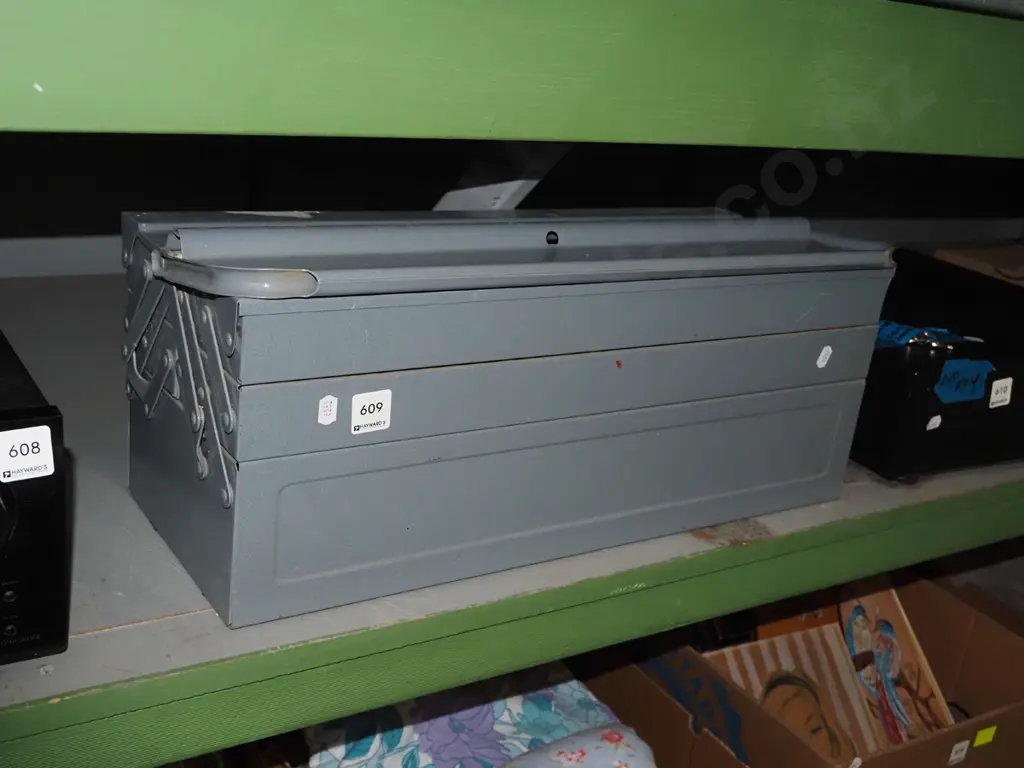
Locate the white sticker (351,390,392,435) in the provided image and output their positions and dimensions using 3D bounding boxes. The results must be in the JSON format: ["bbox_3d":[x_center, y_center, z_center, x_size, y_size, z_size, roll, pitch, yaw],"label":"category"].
[{"bbox_3d":[-0.087,0.017,0.694,0.027,0.027,0.001,-9,24,-32],"label":"white sticker"}]

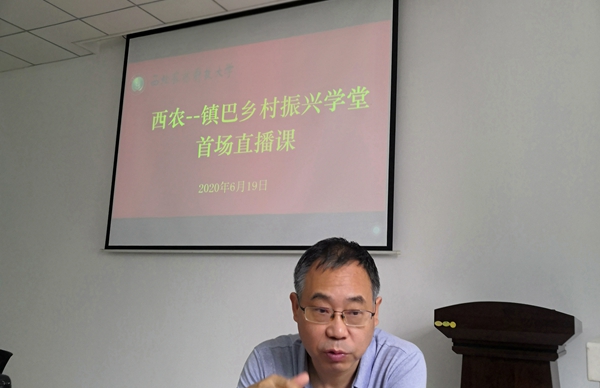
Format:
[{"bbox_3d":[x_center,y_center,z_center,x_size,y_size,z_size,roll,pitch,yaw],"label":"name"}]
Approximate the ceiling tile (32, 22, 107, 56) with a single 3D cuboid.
[{"bbox_3d":[-1.889,-1.335,5.350,0.600,0.020,0.579,-2,-12,28],"label":"ceiling tile"}]

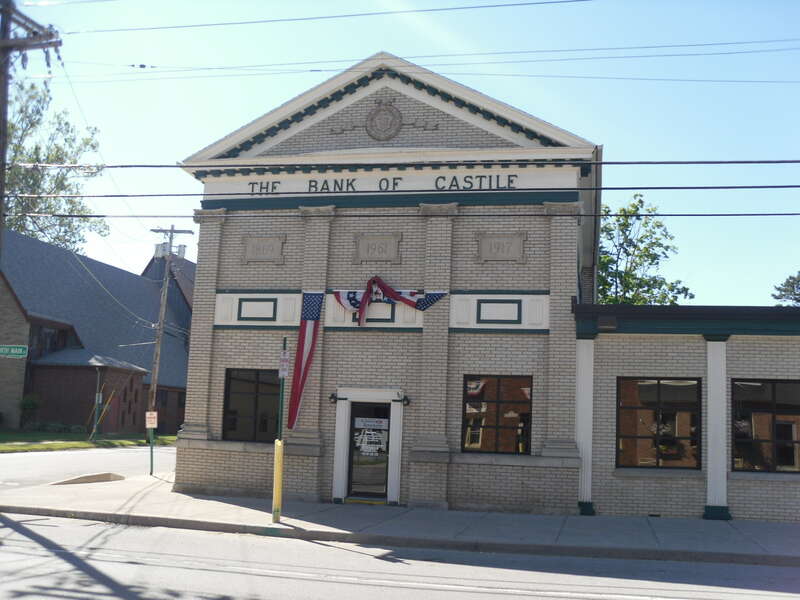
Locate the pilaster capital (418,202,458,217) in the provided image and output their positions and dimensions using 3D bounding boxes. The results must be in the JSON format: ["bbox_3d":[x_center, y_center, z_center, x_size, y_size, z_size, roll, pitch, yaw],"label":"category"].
[{"bbox_3d":[0.839,-1.876,16.742,0.835,0.312,0.320,0,-7,13],"label":"pilaster capital"}]

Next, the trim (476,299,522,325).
[{"bbox_3d":[2.078,0.245,16.415,0.930,0.505,0.060,0,-8,12],"label":"trim"}]

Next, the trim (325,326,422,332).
[{"bbox_3d":[-0.582,0.636,16.875,2.184,0.109,0.080,0,-7,13],"label":"trim"}]

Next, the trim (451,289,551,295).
[{"bbox_3d":[2.099,-0.165,16.450,2.066,0.090,0.080,0,-8,12],"label":"trim"}]

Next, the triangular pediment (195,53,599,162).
[{"bbox_3d":[-0.388,-4.164,17.298,9.066,2.422,0.600,0,-7,13],"label":"triangular pediment"}]

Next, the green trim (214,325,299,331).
[{"bbox_3d":[-3.196,0.621,17.474,2.007,0.110,0.080,0,-7,13],"label":"green trim"}]

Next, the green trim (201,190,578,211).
[{"bbox_3d":[-0.395,-2.144,17.475,8.488,0.305,0.300,0,-7,11],"label":"green trim"}]

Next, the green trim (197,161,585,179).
[{"bbox_3d":[-0.430,-2.819,17.098,8.648,0.168,0.220,0,-7,13],"label":"green trim"}]

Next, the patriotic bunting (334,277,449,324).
[{"bbox_3d":[-0.224,0.011,16.788,2.460,1.050,0.220,0,-9,12],"label":"patriotic bunting"}]

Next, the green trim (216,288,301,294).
[{"bbox_3d":[-3.194,-0.181,17.828,2.049,0.105,0.080,0,-7,11],"label":"green trim"}]

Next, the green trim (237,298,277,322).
[{"bbox_3d":[-3.217,0.230,17.747,0.938,0.511,0.060,0,-7,11],"label":"green trim"}]

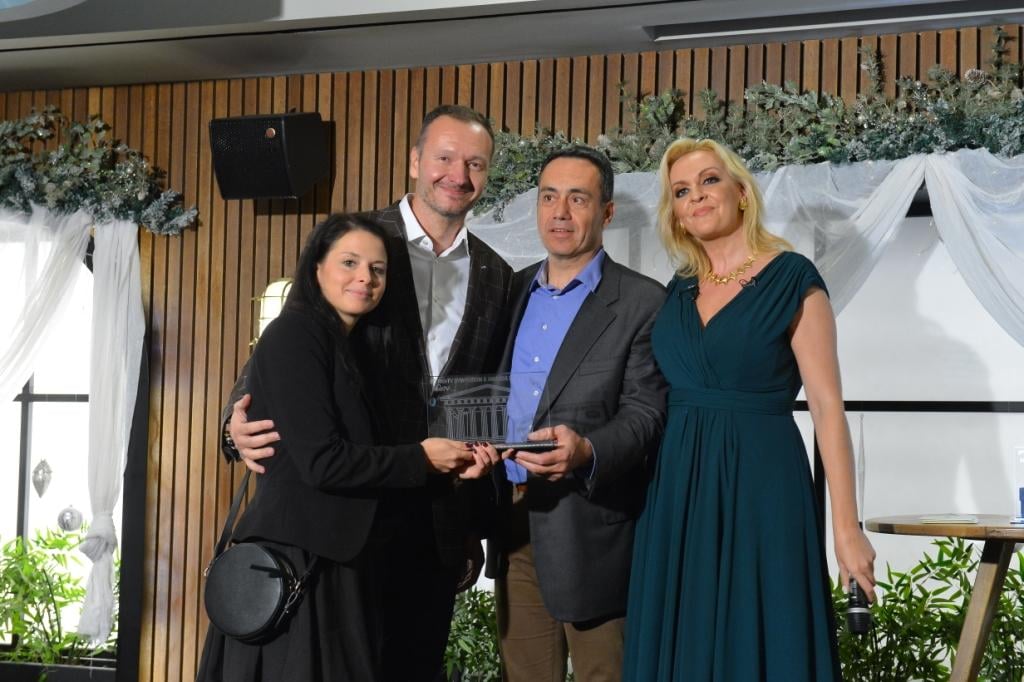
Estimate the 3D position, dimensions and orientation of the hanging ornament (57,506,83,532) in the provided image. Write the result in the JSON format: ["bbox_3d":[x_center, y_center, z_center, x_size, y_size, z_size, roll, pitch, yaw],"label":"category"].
[{"bbox_3d":[-1.461,0.588,5.450,0.083,0.087,0.083,0,-4,20],"label":"hanging ornament"}]

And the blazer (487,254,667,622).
[{"bbox_3d":[0.117,0.205,3.470,0.500,0.780,0.350,-1,-5,30],"label":"blazer"}]

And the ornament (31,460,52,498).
[{"bbox_3d":[-1.552,0.458,5.450,0.067,0.127,0.067,0,-4,20],"label":"ornament"}]

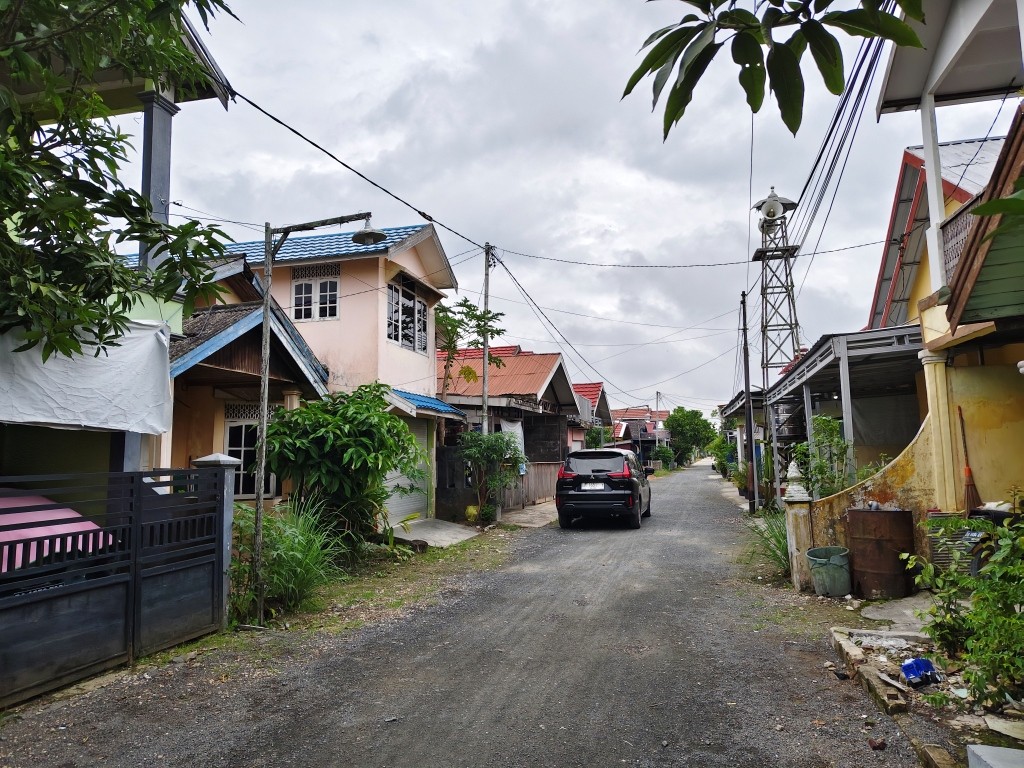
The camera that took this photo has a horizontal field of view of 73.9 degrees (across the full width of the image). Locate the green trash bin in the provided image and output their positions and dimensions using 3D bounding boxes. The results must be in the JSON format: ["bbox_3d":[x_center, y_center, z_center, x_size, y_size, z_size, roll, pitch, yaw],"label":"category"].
[{"bbox_3d":[3.396,2.033,7.306,0.410,0.430,0.410,-6,-4,16],"label":"green trash bin"}]

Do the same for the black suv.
[{"bbox_3d":[2.291,2.400,16.236,1.780,1.750,4.550,-3,-6,16],"label":"black suv"}]

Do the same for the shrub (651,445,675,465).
[{"bbox_3d":[13.087,6.231,58.566,1.900,1.900,1.800,-3,-6,16],"label":"shrub"}]

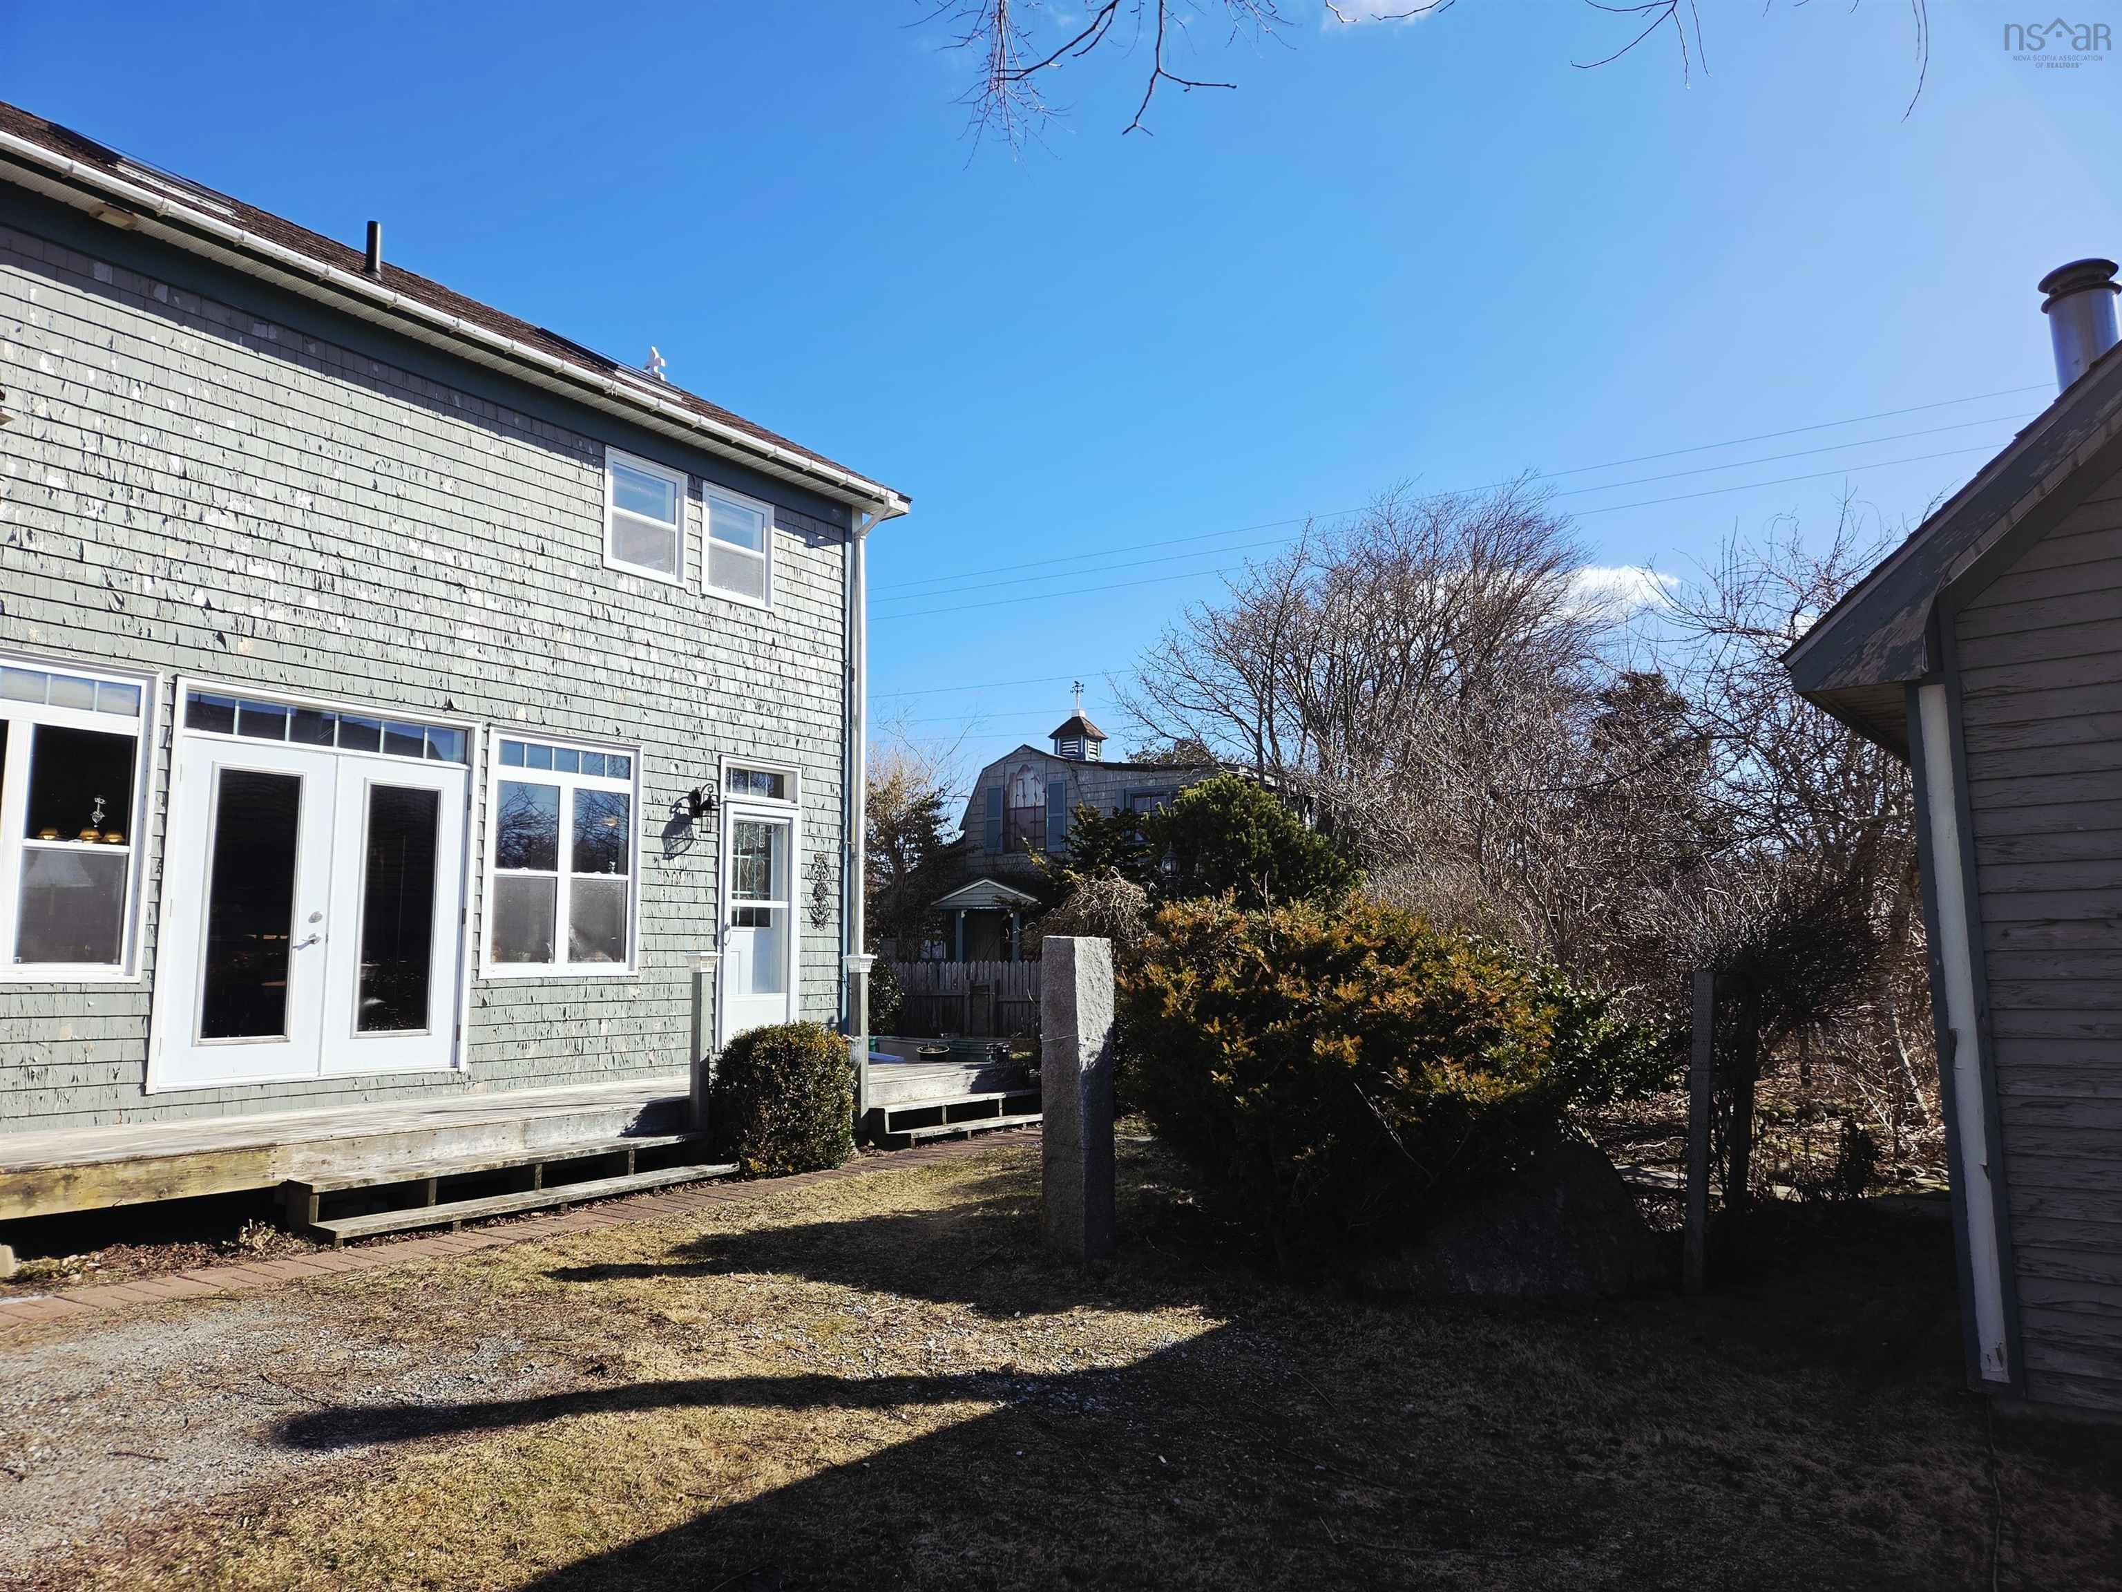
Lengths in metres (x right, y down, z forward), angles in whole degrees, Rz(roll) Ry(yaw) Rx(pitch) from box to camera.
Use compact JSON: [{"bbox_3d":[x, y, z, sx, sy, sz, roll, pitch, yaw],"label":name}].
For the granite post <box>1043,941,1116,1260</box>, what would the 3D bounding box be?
[{"bbox_3d":[0.082,1.464,6.994,0.260,1.520,0.260,-7,-10,41],"label":"granite post"}]

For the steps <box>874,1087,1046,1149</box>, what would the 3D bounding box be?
[{"bbox_3d":[-0.695,2.463,10.801,0.480,0.280,1.920,-6,-9,35],"label":"steps"}]

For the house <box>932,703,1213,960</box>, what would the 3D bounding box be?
[{"bbox_3d":[1.220,1.640,28.200,6.500,7.000,5.800,-5,-9,31],"label":"house"}]

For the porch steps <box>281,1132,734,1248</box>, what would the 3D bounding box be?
[{"bbox_3d":[-2.804,2.076,7.639,0.490,0.290,2.500,-5,-9,32],"label":"porch steps"}]

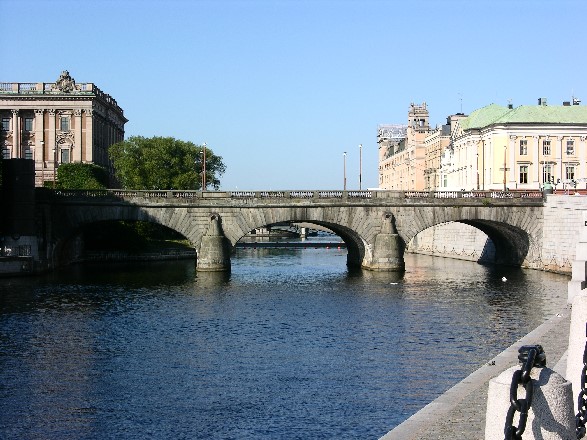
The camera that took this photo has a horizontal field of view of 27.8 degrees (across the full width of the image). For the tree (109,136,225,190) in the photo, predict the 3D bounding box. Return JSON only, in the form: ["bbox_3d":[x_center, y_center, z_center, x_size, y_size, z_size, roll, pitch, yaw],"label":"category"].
[{"bbox_3d":[-23.760,-6.430,222.000,21.500,18.500,19.000,0,-1,-5],"label":"tree"}]

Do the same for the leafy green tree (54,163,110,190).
[{"bbox_3d":[-33.940,-4.800,190.000,8.800,9.000,8.500,0,-1,-5],"label":"leafy green tree"}]

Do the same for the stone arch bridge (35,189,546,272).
[{"bbox_3d":[-0.600,1.230,146.000,59.500,9.100,18.500,0,0,-6],"label":"stone arch bridge"}]

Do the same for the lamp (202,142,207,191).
[{"bbox_3d":[-10.460,-5.660,140.110,0.450,6.700,0.450,0,-1,-5],"label":"lamp"}]

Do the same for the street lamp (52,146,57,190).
[{"bbox_3d":[-30.480,-5.580,151.360,0.450,6.700,0.450,0,-1,-5],"label":"street lamp"}]

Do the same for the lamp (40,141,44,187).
[{"bbox_3d":[-29.280,-5.750,138.470,0.450,6.700,0.450,0,-1,-5],"label":"lamp"}]

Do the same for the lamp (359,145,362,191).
[{"bbox_3d":[8.050,-5.640,141.680,0.450,6.700,0.450,0,-1,-5],"label":"lamp"}]

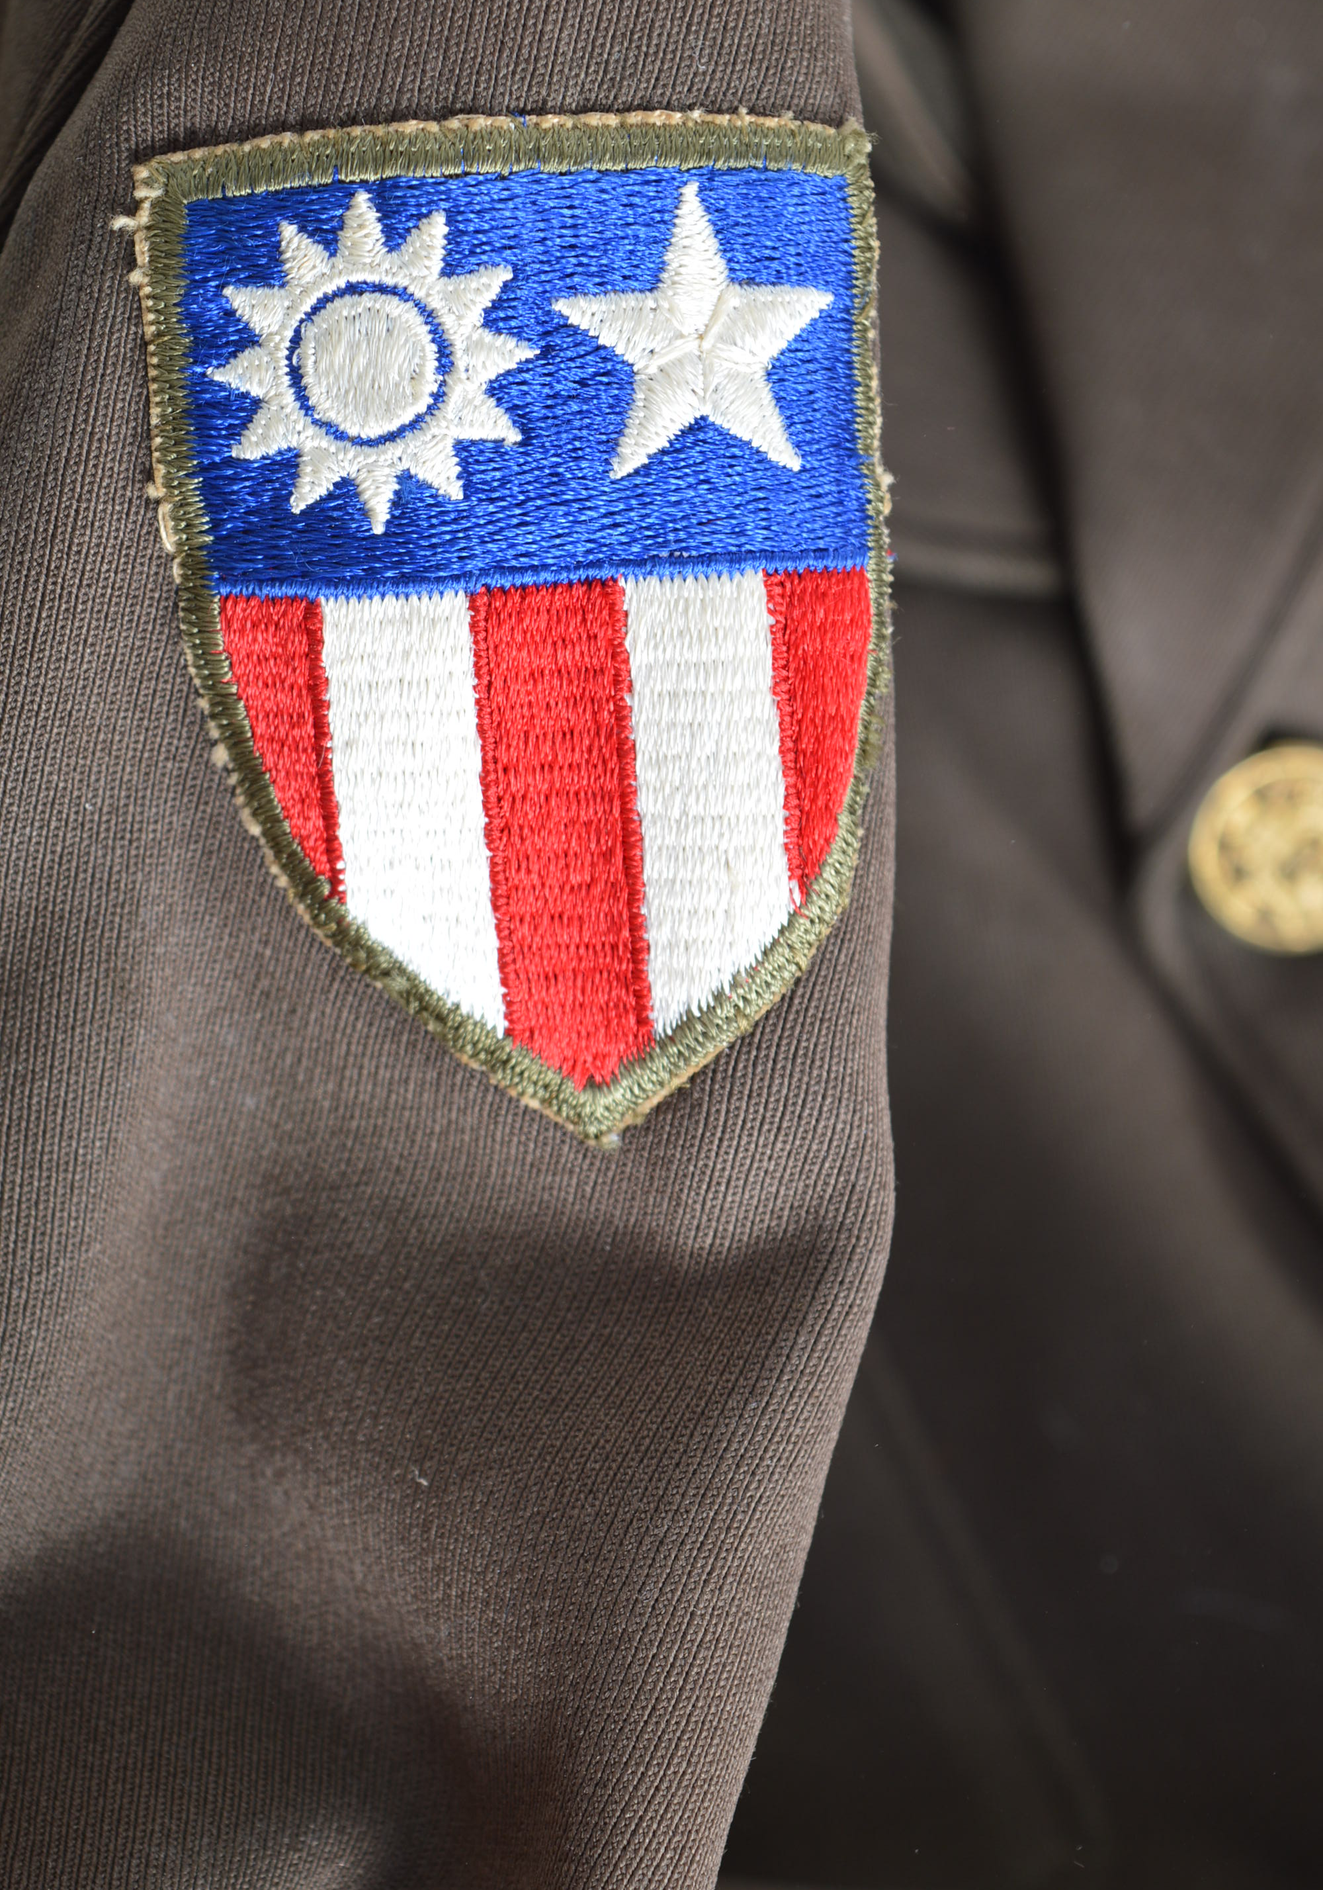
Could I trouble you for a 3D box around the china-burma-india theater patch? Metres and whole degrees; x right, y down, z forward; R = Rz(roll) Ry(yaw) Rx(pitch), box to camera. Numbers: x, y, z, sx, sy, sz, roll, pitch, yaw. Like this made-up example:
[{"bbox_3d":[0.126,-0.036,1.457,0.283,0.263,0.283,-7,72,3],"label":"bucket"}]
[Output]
[{"bbox_3d":[-0.010,-0.024,0.353,0.059,0.079,0.011,-4,0,-7],"label":"china-burma-india theater patch"}]

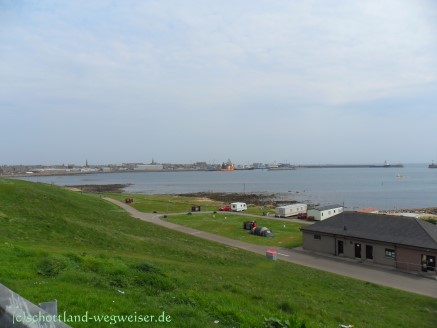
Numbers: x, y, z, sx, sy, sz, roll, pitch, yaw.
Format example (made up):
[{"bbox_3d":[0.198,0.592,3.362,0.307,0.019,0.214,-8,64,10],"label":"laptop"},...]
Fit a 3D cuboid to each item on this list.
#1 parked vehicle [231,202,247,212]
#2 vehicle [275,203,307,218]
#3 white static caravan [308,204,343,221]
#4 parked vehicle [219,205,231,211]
[{"bbox_3d":[6.050,12.420,99.200,2.200,2.600,4.900,0,0,44],"label":"parked vehicle"},{"bbox_3d":[19.500,12.350,90.600,10.200,2.800,3.000,0,0,-44],"label":"vehicle"},{"bbox_3d":[26.800,12.250,84.800,10.400,2.700,3.500,0,0,-43],"label":"white static caravan"},{"bbox_3d":[2.100,13.100,100.500,4.200,1.500,1.750,0,0,-38],"label":"parked vehicle"}]

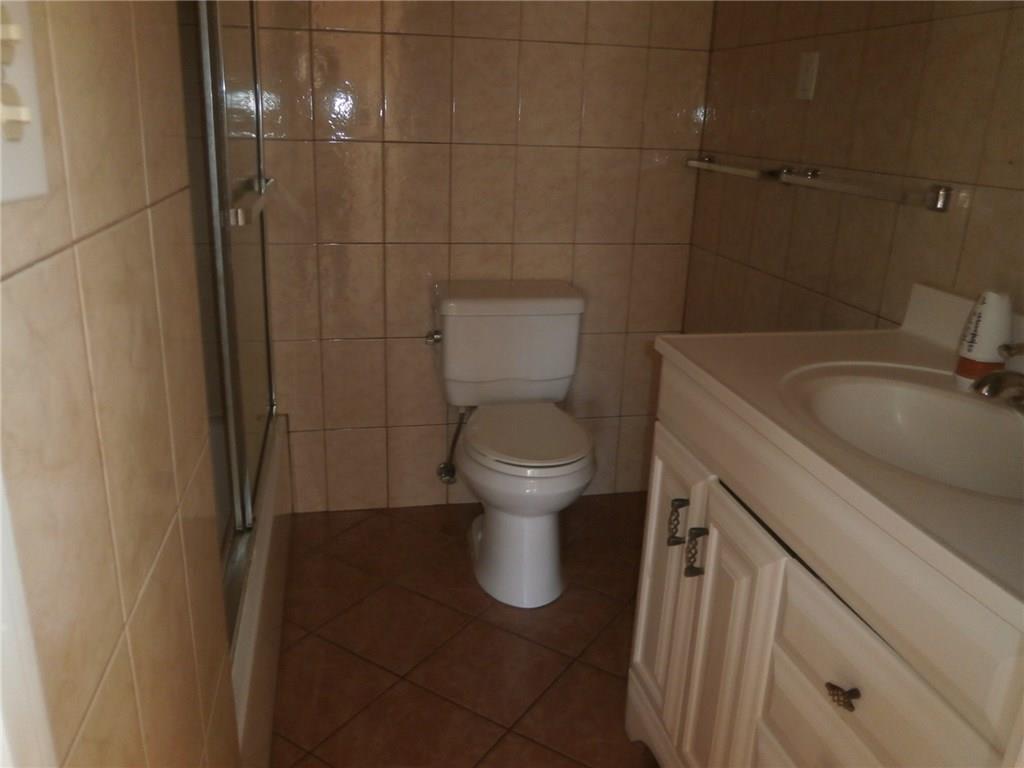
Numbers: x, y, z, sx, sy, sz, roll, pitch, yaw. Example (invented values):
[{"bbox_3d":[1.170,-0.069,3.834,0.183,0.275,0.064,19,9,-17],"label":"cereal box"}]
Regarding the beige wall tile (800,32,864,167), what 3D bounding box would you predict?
[{"bbox_3d":[0.759,-0.668,1.810,0.010,0.300,0.200,-2,19,-12],"label":"beige wall tile"}]

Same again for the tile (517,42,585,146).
[{"bbox_3d":[0.118,-0.876,2.332,0.200,0.300,0.010,-2,19,-12],"label":"tile"}]

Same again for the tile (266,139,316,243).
[{"bbox_3d":[-0.679,-0.560,2.254,0.200,0.301,0.010,-2,19,-12],"label":"tile"}]

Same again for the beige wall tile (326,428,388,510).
[{"bbox_3d":[-0.519,0.290,2.596,0.200,0.300,0.010,-2,19,-12],"label":"beige wall tile"}]

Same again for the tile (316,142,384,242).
[{"bbox_3d":[-0.481,-0.568,2.289,0.200,0.300,0.010,-2,19,-12],"label":"tile"}]

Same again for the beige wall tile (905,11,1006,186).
[{"bbox_3d":[0.837,-0.538,1.449,0.010,0.300,0.200,-2,19,-12],"label":"beige wall tile"}]

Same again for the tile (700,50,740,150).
[{"bbox_3d":[0.633,-0.853,2.336,0.010,0.301,0.183,-2,19,-12],"label":"tile"}]

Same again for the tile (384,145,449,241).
[{"bbox_3d":[-0.287,-0.577,2.333,0.200,0.301,0.010,-2,19,-12],"label":"tile"}]

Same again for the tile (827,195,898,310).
[{"bbox_3d":[0.780,-0.314,1.690,0.010,0.301,0.200,-2,19,-12],"label":"tile"}]

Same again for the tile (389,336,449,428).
[{"bbox_3d":[-0.311,-0.005,2.541,0.200,0.300,0.010,-2,19,-12],"label":"tile"}]

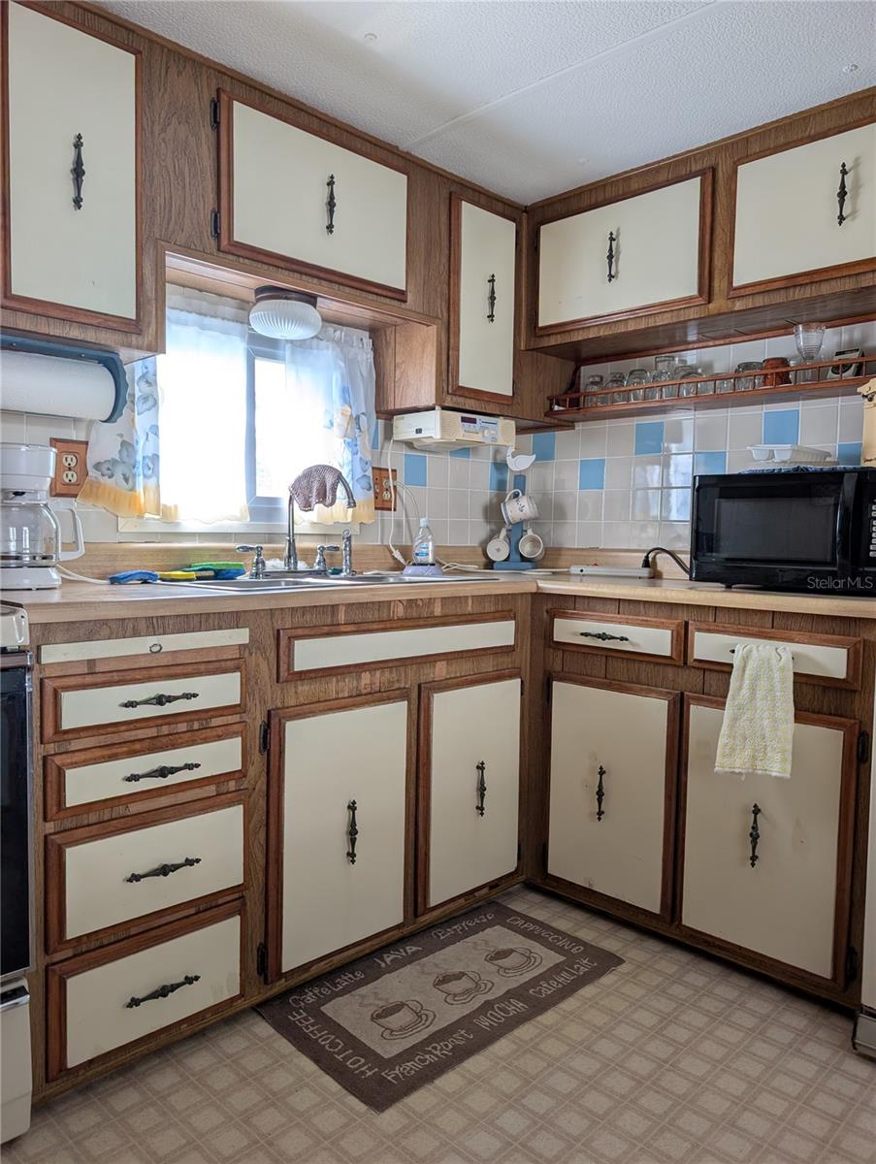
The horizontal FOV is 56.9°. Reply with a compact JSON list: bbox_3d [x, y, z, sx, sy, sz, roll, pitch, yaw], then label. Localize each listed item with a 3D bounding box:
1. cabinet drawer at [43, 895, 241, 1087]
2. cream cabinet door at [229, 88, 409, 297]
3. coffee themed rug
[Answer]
[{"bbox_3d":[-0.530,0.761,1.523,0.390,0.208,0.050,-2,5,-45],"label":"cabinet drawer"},{"bbox_3d":[-0.289,-0.948,2.044,0.588,0.354,0.045,-2,5,-45],"label":"cream cabinet door"},{"bbox_3d":[0.026,0.934,1.885,0.775,0.010,0.447,-2,5,-45],"label":"coffee themed rug"}]

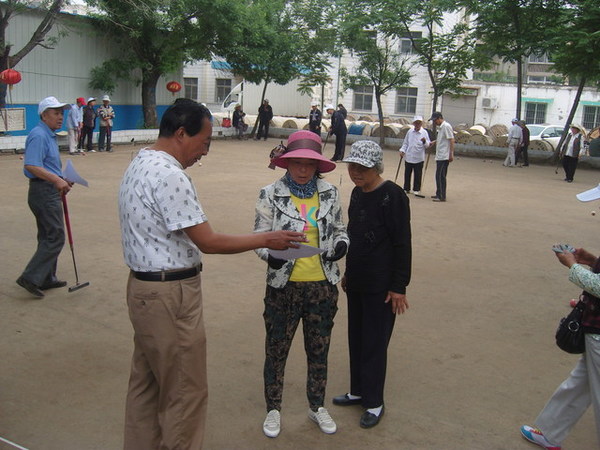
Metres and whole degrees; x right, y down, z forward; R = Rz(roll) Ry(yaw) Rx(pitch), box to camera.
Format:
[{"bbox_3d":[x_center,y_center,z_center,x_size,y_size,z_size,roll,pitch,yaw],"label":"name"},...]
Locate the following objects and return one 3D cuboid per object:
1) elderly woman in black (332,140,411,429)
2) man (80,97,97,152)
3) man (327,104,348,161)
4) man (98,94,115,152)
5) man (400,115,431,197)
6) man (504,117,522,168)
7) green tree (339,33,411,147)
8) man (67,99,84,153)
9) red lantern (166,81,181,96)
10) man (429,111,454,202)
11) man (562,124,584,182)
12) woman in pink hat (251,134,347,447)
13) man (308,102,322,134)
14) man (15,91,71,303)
[{"bbox_3d":[0.413,0.342,3.355,0.470,1.600,0.350,10,14,32],"label":"elderly woman in black"},{"bbox_3d":[-6.621,-3.134,18.449,0.380,1.660,0.500,10,14,31],"label":"man"},{"bbox_3d":[1.217,-2.917,18.634,0.580,1.718,0.500,-1,12,-17],"label":"man"},{"bbox_3d":[-5.973,-3.125,18.191,0.540,1.732,0.380,0,12,-11],"label":"man"},{"bbox_3d":[2.465,-1.504,12.579,0.620,1.660,0.420,2,12,-2],"label":"man"},{"bbox_3d":[7.464,-2.875,20.602,0.530,1.664,0.550,-9,16,-44],"label":"man"},{"bbox_3d":[3.082,-5.575,24.381,3.050,4.666,3.000,3,12,0],"label":"green tree"},{"bbox_3d":[-6.717,-2.970,17.632,0.500,1.650,0.480,7,13,22],"label":"man"},{"bbox_3d":[-5.127,-5.543,24.000,0.600,0.610,0.600,2,12,-1],"label":"red lantern"},{"bbox_3d":[2.784,-1.335,11.596,0.450,1.735,0.500,-2,13,-22],"label":"man"},{"bbox_3d":[7.813,-2.046,16.866,0.660,1.635,0.420,9,13,29],"label":"man"},{"bbox_3d":[0.013,0.342,3.146,0.540,1.650,0.470,2,12,-2],"label":"woman in pink hat"},{"bbox_3d":[0.577,-3.922,22.973,0.500,1.710,0.360,3,12,4],"label":"man"},{"bbox_3d":[-2.288,-0.251,5.268,0.550,1.740,0.460,1,12,-7],"label":"man"}]

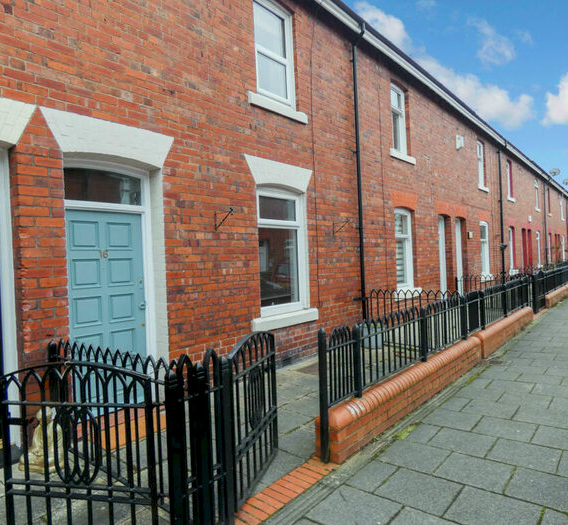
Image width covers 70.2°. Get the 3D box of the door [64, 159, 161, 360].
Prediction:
[{"bbox_3d":[-1.768,0.264,4.053,0.130,2.470,0.969,-2,0,41],"label":"door"}]

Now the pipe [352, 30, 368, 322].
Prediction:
[{"bbox_3d":[1.415,-1.362,7.116,0.260,5.550,0.090,-2,0,41],"label":"pipe"}]

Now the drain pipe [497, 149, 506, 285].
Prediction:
[{"bbox_3d":[7.989,-1.531,14.838,0.140,5.365,0.090,-2,0,41],"label":"drain pipe"}]

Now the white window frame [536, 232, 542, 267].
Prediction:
[{"bbox_3d":[13.222,-0.694,21.144,0.090,1.758,1.017,-2,0,41],"label":"white window frame"}]

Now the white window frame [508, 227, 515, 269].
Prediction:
[{"bbox_3d":[9.230,-0.535,16.527,0.090,1.758,1.018,-2,0,41],"label":"white window frame"}]

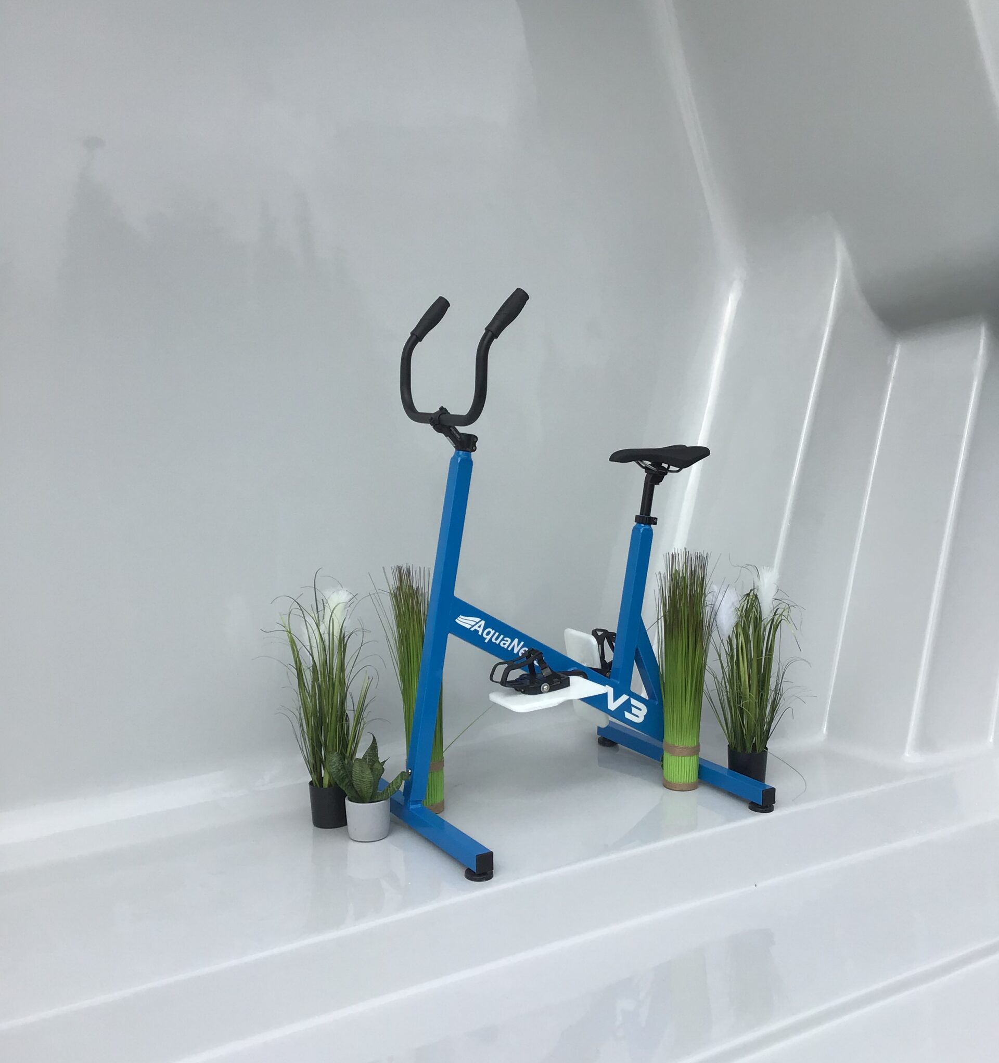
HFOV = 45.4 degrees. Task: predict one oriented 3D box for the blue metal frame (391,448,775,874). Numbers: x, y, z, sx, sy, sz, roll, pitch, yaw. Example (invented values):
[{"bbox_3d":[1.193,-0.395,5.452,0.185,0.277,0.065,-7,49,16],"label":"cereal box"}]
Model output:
[{"bbox_3d":[0.142,0.224,2.972,0.854,0.878,0.690,-4,8,-31],"label":"blue metal frame"}]

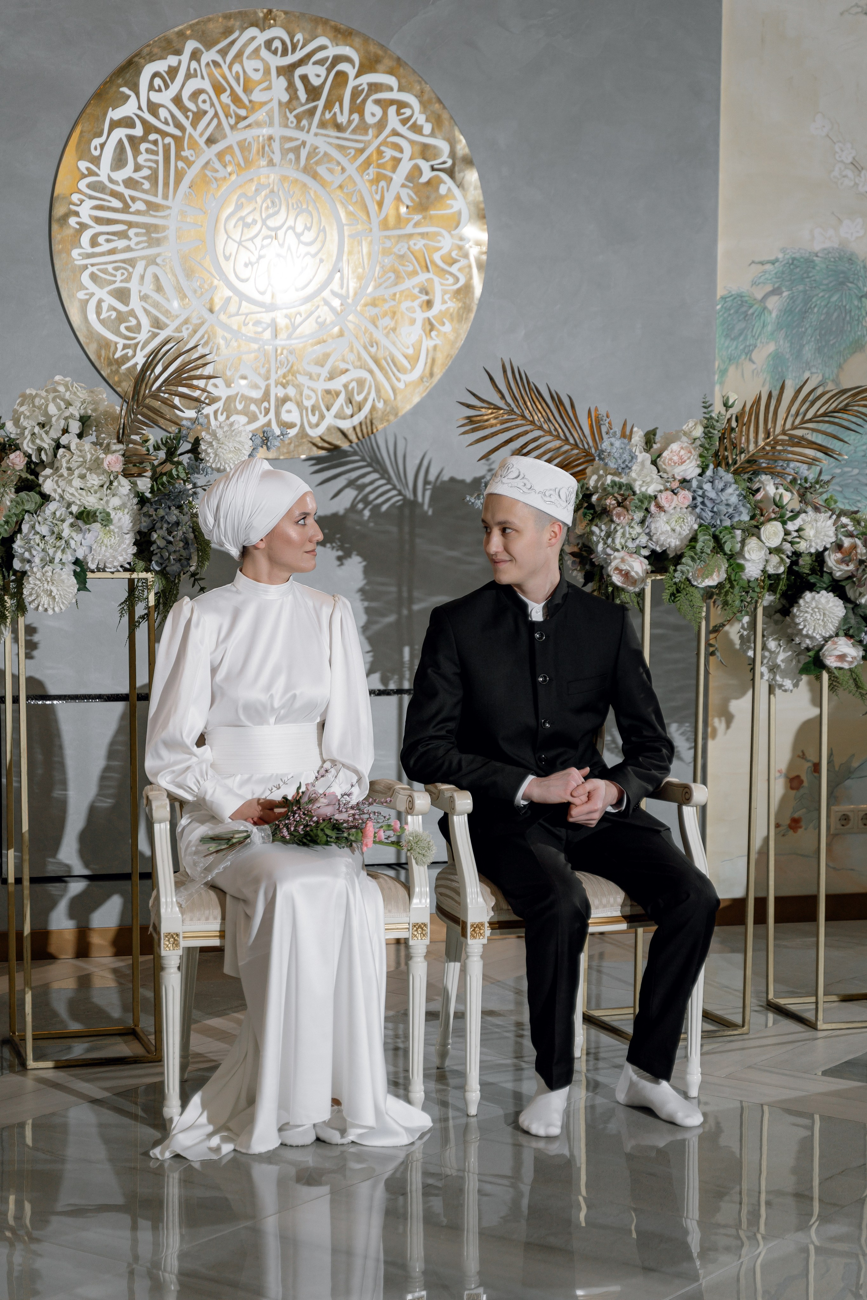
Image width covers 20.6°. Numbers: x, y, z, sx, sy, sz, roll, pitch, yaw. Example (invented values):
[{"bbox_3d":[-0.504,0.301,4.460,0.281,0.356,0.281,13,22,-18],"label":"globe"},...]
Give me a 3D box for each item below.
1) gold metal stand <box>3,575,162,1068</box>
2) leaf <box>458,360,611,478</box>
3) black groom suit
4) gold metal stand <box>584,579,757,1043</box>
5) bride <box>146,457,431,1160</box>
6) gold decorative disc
[{"bbox_3d":[-0.801,0.372,5.462,0.303,1.095,0.300,-1,5,-17],"label":"gold metal stand"},{"bbox_3d":[0.241,-0.543,5.600,0.380,0.280,0.140,-1,5,-15],"label":"leaf"},{"bbox_3d":[0.247,0.368,5.102,0.600,1.040,0.620,-1,5,-15],"label":"black groom suit"},{"bbox_3d":[0.569,0.360,5.746,0.303,1.095,0.300,-1,5,-21],"label":"gold metal stand"},{"bbox_3d":[-0.307,0.281,4.983,0.560,1.360,0.660,-1,5,-12],"label":"bride"},{"bbox_3d":[-0.441,-1.120,6.420,1.200,1.200,0.040,-1,5,-15],"label":"gold decorative disc"}]

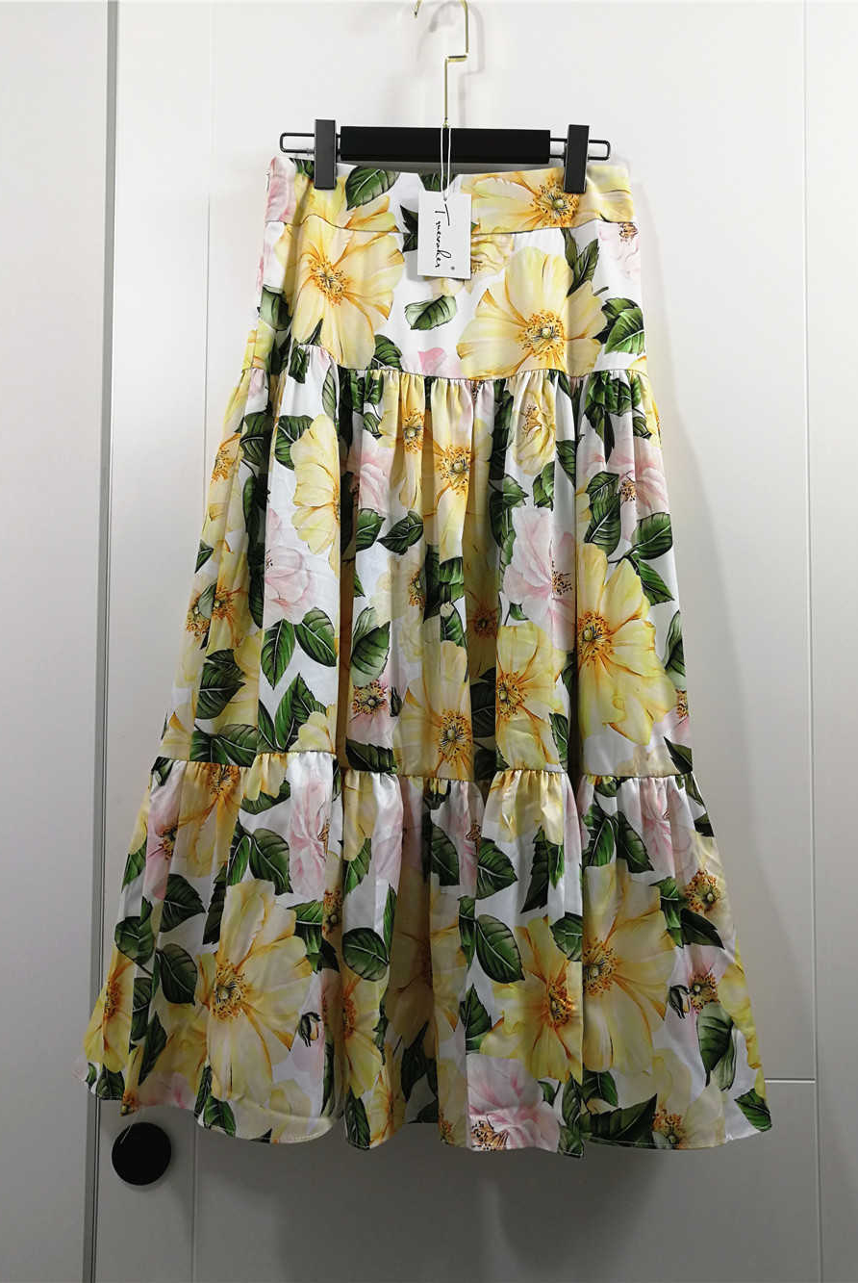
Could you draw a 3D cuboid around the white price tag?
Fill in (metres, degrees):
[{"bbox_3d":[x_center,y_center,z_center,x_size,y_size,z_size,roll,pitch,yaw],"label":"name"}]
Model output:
[{"bbox_3d":[0.015,-0.386,0.950,0.050,0.081,0.003,1,-3,-3],"label":"white price tag"}]

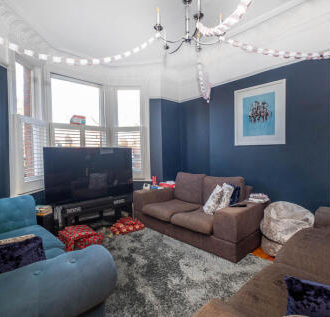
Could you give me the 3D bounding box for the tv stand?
[{"bbox_3d":[-1.247,0.924,3.539,1.296,0.420,0.396,-1,2,-25],"label":"tv stand"}]

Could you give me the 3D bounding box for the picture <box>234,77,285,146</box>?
[{"bbox_3d":[1.349,-0.622,2.879,0.030,0.864,0.724,-2,2,-42],"label":"picture"}]

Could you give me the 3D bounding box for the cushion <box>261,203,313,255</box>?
[{"bbox_3d":[1.452,0.816,2.409,0.576,0.612,0.576,-1,1,-6],"label":"cushion"}]

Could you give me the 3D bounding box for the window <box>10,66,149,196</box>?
[{"bbox_3d":[-1.398,-0.441,3.606,2.351,1.841,0.664,-2,2,-42],"label":"window"}]

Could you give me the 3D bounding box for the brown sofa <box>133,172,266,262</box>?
[{"bbox_3d":[0.440,0.692,3.162,0.937,0.852,1.981,-2,2,-42],"label":"brown sofa"}]

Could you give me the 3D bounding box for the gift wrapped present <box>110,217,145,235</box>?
[{"bbox_3d":[-0.593,1.072,3.245,0.492,0.114,0.336,-2,2,-28],"label":"gift wrapped present"}]

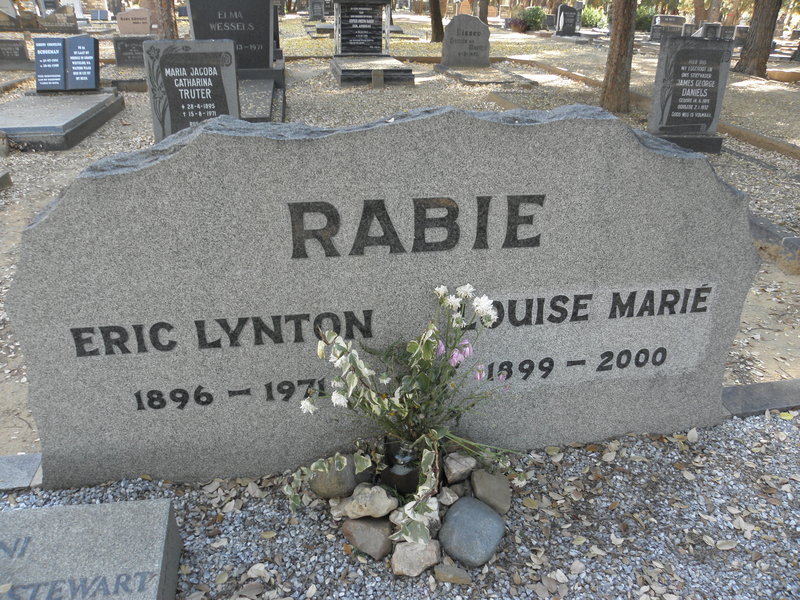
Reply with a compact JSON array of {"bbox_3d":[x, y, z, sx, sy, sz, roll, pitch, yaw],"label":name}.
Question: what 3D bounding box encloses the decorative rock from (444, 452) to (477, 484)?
[{"bbox_3d":[0.165,0.458,1.636,0.086,0.068,0.083,0,27,0],"label":"decorative rock"}]

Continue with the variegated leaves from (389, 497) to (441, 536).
[{"bbox_3d":[0.033,0.492,1.365,0.115,0.060,0.075,0,26,0],"label":"variegated leaves"}]

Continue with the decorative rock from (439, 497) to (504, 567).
[{"bbox_3d":[0.174,0.557,1.456,0.161,0.127,0.171,0,27,0],"label":"decorative rock"}]

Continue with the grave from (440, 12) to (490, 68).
[{"bbox_3d":[1.134,-4.474,10.400,0.820,0.880,0.160,-2,23,-6],"label":"grave"}]

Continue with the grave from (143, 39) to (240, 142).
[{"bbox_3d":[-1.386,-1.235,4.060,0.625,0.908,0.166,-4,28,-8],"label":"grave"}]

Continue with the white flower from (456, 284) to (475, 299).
[{"bbox_3d":[0.153,-0.019,1.407,0.042,0.034,0.042,0,27,0],"label":"white flower"}]

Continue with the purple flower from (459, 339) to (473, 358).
[{"bbox_3d":[0.166,0.123,1.525,0.035,0.042,0.030,0,26,0],"label":"purple flower"}]

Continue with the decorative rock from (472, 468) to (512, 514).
[{"bbox_3d":[0.241,0.506,1.586,0.103,0.093,0.122,0,27,0],"label":"decorative rock"}]

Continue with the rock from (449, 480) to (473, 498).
[{"bbox_3d":[0.154,0.484,1.535,0.060,0.042,0.050,-4,26,-9],"label":"rock"}]

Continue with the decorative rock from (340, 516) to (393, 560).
[{"bbox_3d":[-0.078,0.576,1.447,0.120,0.088,0.105,0,27,0],"label":"decorative rock"}]

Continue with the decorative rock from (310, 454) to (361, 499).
[{"bbox_3d":[-0.168,0.460,1.565,0.125,0.085,0.105,-4,26,-9],"label":"decorative rock"}]

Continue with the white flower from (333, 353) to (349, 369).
[{"bbox_3d":[-0.146,0.148,1.470,0.040,0.036,0.034,0,26,0],"label":"white flower"}]

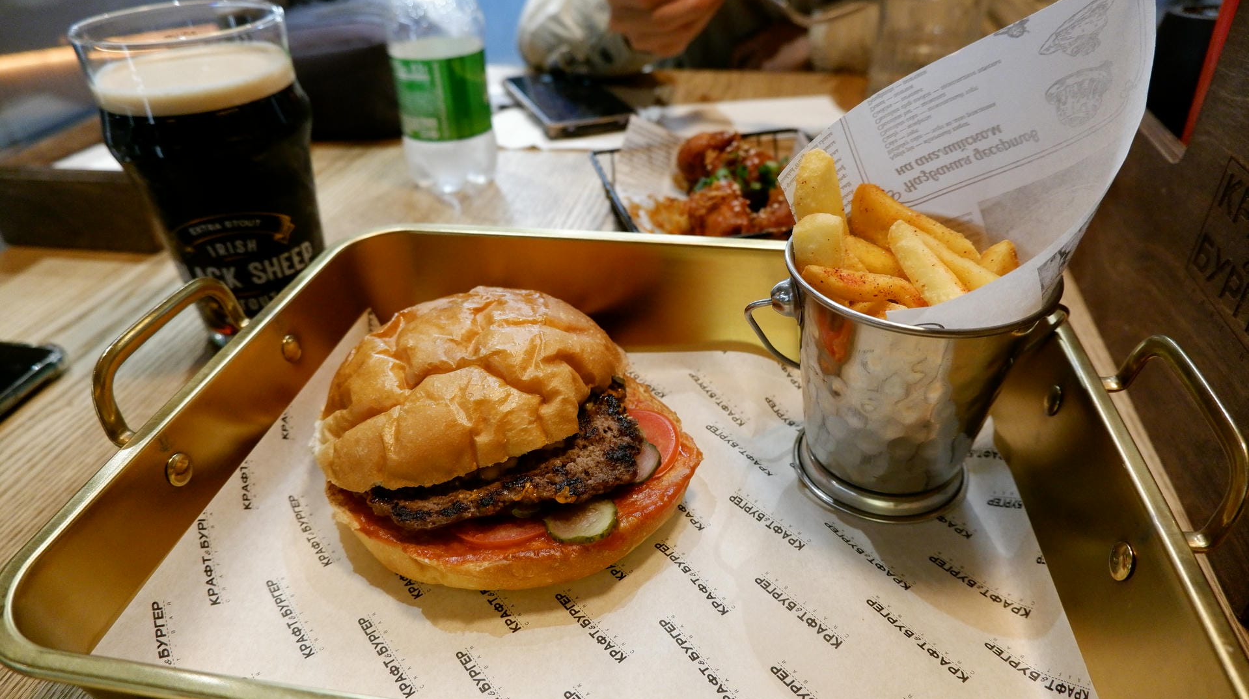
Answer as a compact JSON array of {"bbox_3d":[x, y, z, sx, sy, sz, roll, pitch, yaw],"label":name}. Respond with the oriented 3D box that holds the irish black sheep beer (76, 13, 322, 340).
[{"bbox_3d":[-0.188,-0.078,0.365,0.089,0.151,0.089,-12,36,-13],"label":"irish black sheep beer"}]

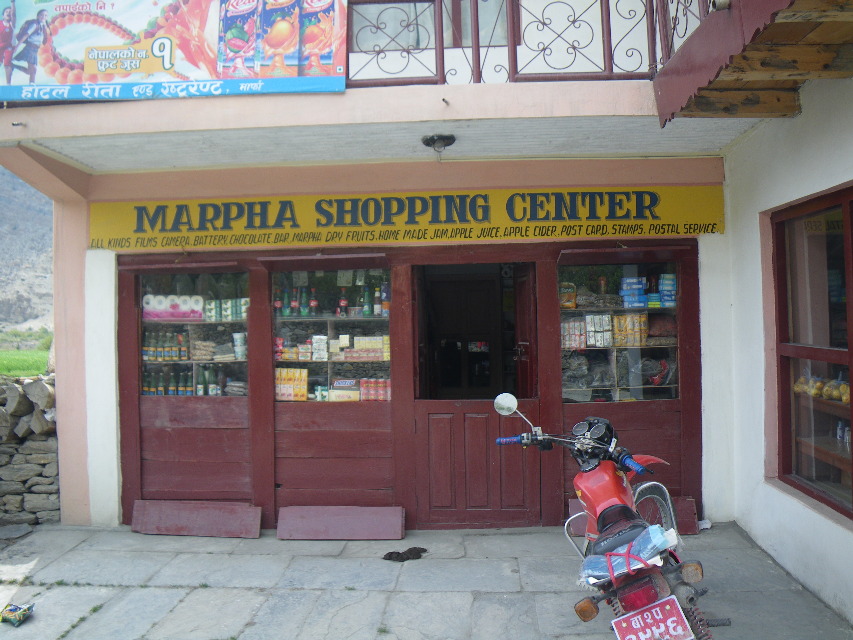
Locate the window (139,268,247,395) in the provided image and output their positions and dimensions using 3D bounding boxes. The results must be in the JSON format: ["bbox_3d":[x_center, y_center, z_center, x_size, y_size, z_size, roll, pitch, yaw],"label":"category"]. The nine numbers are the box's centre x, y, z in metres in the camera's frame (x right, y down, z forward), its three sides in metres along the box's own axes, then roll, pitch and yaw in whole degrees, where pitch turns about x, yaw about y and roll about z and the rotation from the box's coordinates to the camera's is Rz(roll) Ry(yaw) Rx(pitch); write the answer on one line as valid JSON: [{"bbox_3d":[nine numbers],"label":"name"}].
[{"bbox_3d":[-1.812,0.115,5.445,0.863,0.962,0.100,-1,0,3],"label":"window"}]

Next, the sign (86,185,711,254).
[{"bbox_3d":[-0.203,-0.762,5.215,4.787,0.365,0.040,-1,0,3],"label":"sign"}]

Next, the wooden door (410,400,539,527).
[{"bbox_3d":[0.390,1.086,5.279,0.951,0.960,0.050,-1,0,3],"label":"wooden door"}]

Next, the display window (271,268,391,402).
[{"bbox_3d":[-0.730,0.123,5.388,0.917,1.023,0.100,-1,0,3],"label":"display window"}]

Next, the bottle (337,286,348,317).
[{"bbox_3d":[-0.657,-0.139,5.486,0.066,0.238,0.066,-1,0,3],"label":"bottle"}]

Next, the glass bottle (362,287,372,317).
[{"bbox_3d":[-0.468,-0.139,5.476,0.066,0.238,0.066,-1,0,3],"label":"glass bottle"}]

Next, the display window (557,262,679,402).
[{"bbox_3d":[1.459,0.097,5.273,0.885,1.041,0.100,-1,0,3],"label":"display window"}]

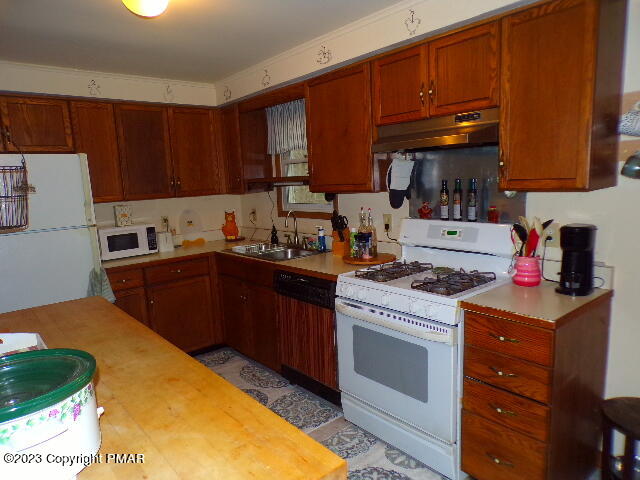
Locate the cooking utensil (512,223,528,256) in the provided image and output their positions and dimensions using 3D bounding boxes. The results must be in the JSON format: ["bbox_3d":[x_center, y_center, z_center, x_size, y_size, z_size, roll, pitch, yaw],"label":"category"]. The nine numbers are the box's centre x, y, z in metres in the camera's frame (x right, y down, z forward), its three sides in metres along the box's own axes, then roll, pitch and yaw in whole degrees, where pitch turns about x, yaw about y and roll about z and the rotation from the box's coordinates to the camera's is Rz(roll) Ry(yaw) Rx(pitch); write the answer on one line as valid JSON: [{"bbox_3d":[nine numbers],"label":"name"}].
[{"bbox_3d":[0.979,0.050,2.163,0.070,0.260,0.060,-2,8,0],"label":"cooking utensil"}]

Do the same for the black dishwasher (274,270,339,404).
[{"bbox_3d":[0.137,0.616,2.998,0.600,0.860,0.600,-9,10,-40],"label":"black dishwasher"}]

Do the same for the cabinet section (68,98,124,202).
[{"bbox_3d":[-1.759,-0.663,3.441,0.302,0.750,0.332,-9,10,-39],"label":"cabinet section"}]

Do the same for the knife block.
[{"bbox_3d":[0.156,0.013,3.194,0.105,0.185,0.135,2,9,29],"label":"knife block"}]

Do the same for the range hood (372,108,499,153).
[{"bbox_3d":[0.632,-0.561,2.345,0.450,0.155,0.755,-9,10,-40],"label":"range hood"}]

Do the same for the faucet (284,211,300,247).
[{"bbox_3d":[-0.224,-0.086,3.516,0.150,0.295,0.055,-9,10,-40],"label":"faucet"}]

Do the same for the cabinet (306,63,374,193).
[{"bbox_3d":[0.226,-0.687,2.878,0.335,0.735,0.594,-9,10,-40],"label":"cabinet"}]

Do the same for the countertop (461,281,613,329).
[{"bbox_3d":[0.965,0.261,1.955,0.636,0.036,0.392,-9,10,-40],"label":"countertop"}]

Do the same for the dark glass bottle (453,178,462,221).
[{"bbox_3d":[0.776,-0.227,2.505,0.051,0.236,0.051,-9,10,-40],"label":"dark glass bottle"}]

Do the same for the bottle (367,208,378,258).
[{"bbox_3d":[0.337,-0.049,2.898,0.076,0.312,0.076,-2,8,0],"label":"bottle"}]

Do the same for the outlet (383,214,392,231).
[{"bbox_3d":[0.450,-0.110,2.974,0.012,0.118,0.072,-9,10,-40],"label":"outlet"}]

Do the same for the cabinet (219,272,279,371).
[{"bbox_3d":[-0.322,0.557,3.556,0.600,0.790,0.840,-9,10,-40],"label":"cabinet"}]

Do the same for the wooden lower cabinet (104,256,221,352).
[{"bbox_3d":[-1.318,0.582,3.590,0.880,0.870,0.630,-9,10,-40],"label":"wooden lower cabinet"}]

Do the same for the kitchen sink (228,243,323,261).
[{"bbox_3d":[-0.324,0.168,3.443,0.520,0.180,0.800,-9,10,-40],"label":"kitchen sink"}]

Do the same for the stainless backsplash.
[{"bbox_3d":[0.806,-0.308,2.527,0.012,0.430,0.750,-9,10,-40],"label":"stainless backsplash"}]

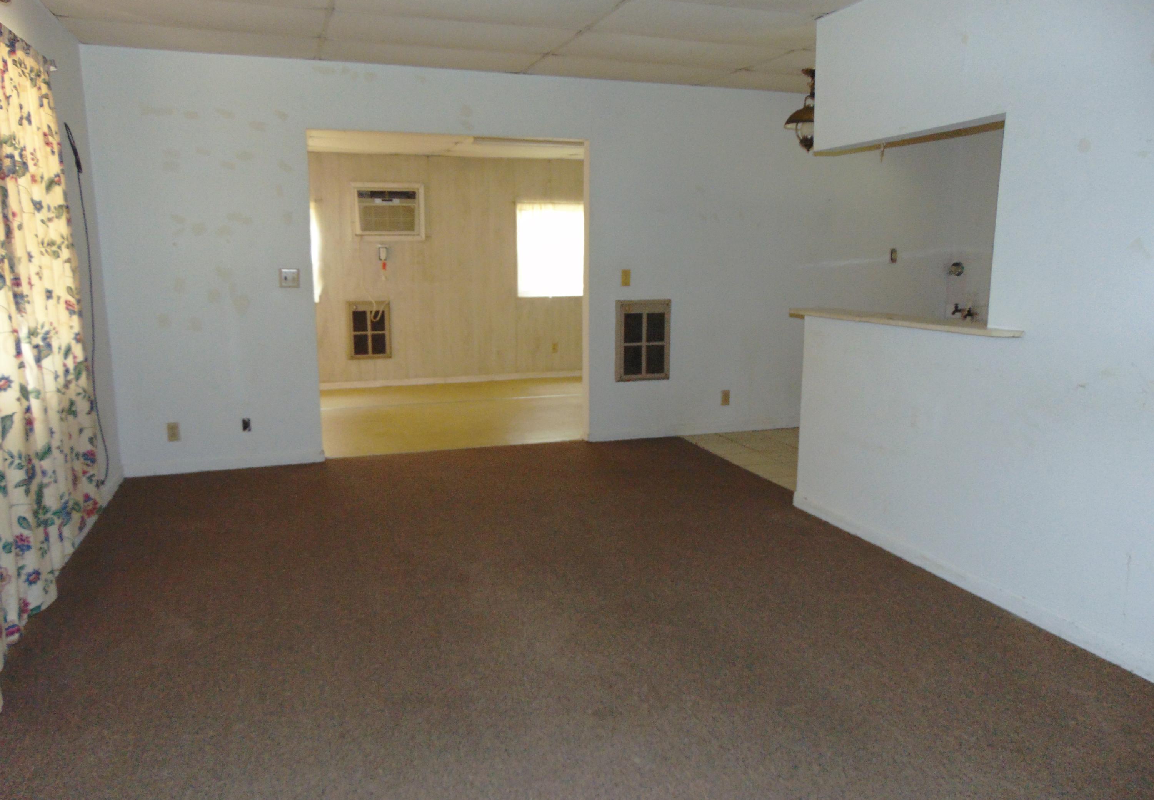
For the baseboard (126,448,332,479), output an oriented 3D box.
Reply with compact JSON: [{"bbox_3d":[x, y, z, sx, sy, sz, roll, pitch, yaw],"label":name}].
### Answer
[{"bbox_3d":[-2.097,0.385,5.008,1.115,0.082,0.016,-4,11,-19],"label":"baseboard"}]

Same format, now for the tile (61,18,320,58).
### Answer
[{"bbox_3d":[-1.970,-1.882,4.364,1.195,0.025,0.521,-4,11,-19],"label":"tile"}]

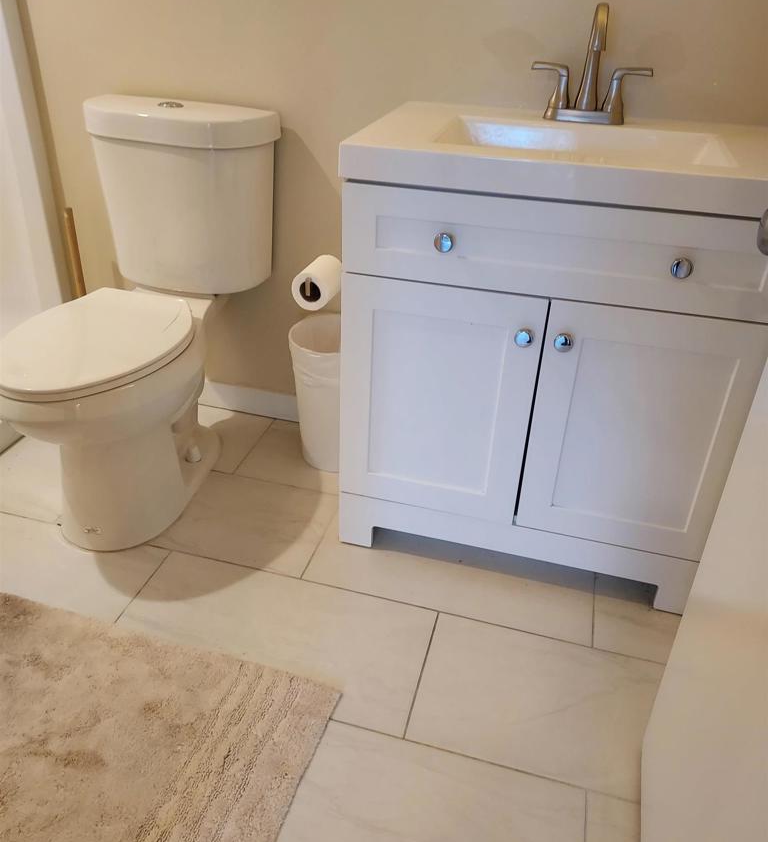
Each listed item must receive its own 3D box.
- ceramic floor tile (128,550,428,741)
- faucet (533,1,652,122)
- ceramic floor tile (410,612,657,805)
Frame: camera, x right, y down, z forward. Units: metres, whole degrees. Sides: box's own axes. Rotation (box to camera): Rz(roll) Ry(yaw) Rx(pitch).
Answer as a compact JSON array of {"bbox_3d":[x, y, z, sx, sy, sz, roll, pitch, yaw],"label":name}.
[{"bbox_3d":[-0.221,0.424,1.408,0.610,0.010,0.302,10,34,12],"label":"ceramic floor tile"},{"bbox_3d":[0.391,-0.665,1.331,0.228,0.203,0.140,10,34,12],"label":"faucet"},{"bbox_3d":[0.368,0.525,1.276,0.610,0.010,0.302,10,34,12],"label":"ceramic floor tile"}]

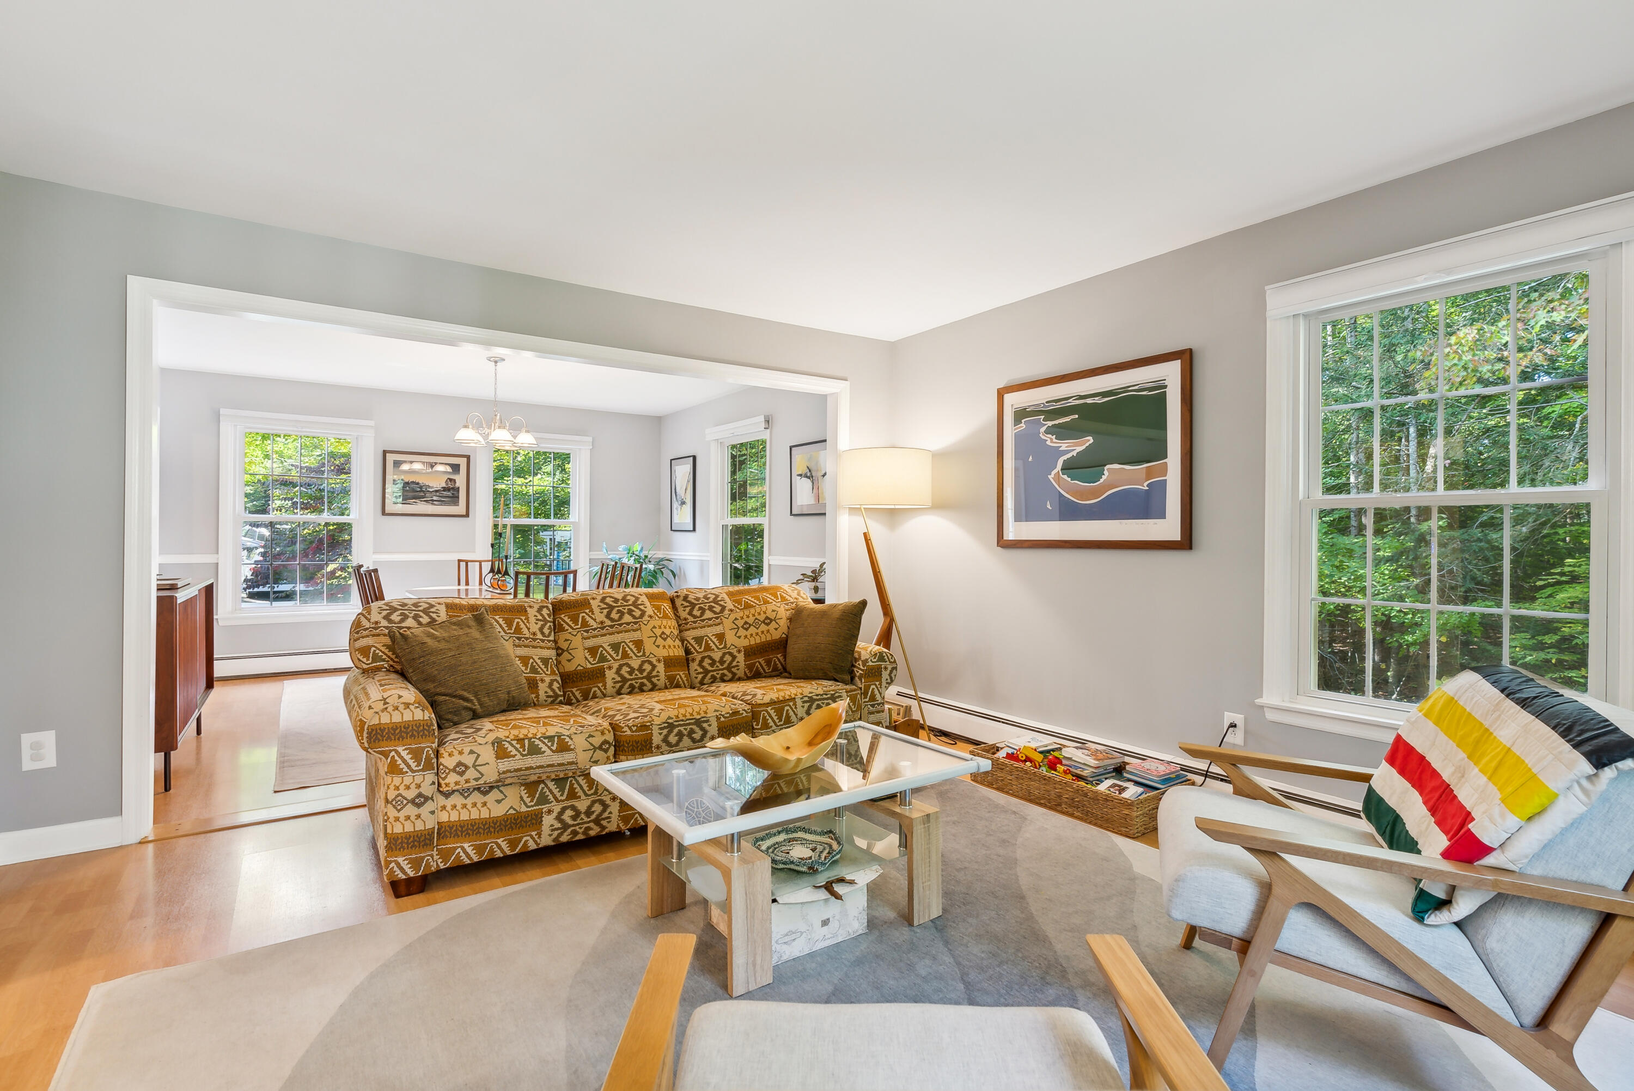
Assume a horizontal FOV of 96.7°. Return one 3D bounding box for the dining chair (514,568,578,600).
[{"bbox_3d":[-1.678,0.614,4.380,0.460,0.940,0.520,0,0,-35],"label":"dining chair"}]

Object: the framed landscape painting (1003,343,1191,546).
[{"bbox_3d":[1.304,-0.418,3.556,0.030,0.868,1.076,-1,1,-35],"label":"framed landscape painting"}]

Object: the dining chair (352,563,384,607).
[{"bbox_3d":[-2.744,0.610,4.775,0.500,0.910,0.470,-1,1,-35],"label":"dining chair"}]

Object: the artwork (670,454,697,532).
[{"bbox_3d":[-1.313,-0.496,7.055,0.030,0.727,0.562,0,0,-35],"label":"artwork"}]

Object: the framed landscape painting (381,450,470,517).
[{"bbox_3d":[-3.346,-0.524,6.237,0.668,0.562,0.030,0,0,-35],"label":"framed landscape painting"}]

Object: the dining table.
[{"bbox_3d":[-2.245,0.693,5.146,1.070,0.730,1.600,-1,1,-35],"label":"dining table"}]

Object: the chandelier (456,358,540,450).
[{"bbox_3d":[-2.275,-0.992,5.155,0.610,0.660,0.610,-1,1,-35],"label":"chandelier"}]

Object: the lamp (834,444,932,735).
[{"bbox_3d":[0.400,0.269,4.000,0.540,1.610,0.520,0,1,20],"label":"lamp"}]

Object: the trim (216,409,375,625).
[{"bbox_3d":[-4.062,-0.213,5.712,0.986,1.625,0.100,0,0,-35],"label":"trim"}]

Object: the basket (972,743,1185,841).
[{"bbox_3d":[1.106,1.012,3.120,0.390,0.150,0.780,-1,1,-37],"label":"basket"}]

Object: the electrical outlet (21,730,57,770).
[{"bbox_3d":[-2.720,0.720,2.541,0.083,0.129,0.012,-1,1,-35],"label":"electrical outlet"}]

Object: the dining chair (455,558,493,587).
[{"bbox_3d":[-2.648,0.600,5.813,0.460,0.940,0.520,0,0,-35],"label":"dining chair"}]

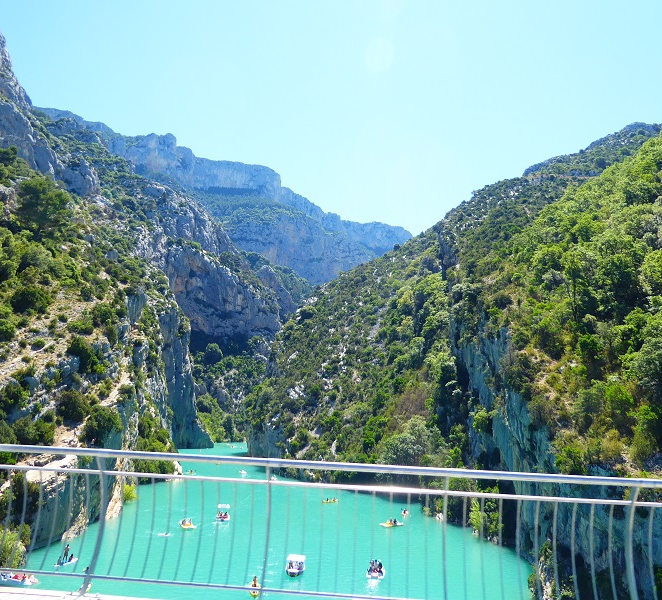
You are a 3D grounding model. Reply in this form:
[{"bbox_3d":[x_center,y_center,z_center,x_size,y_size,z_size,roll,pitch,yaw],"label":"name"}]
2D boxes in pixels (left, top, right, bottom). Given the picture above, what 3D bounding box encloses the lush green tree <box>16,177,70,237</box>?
[{"bbox_3d":[-67.613,-21.913,130.000,12.400,13.600,11.800,2,-11,0],"label":"lush green tree"}]

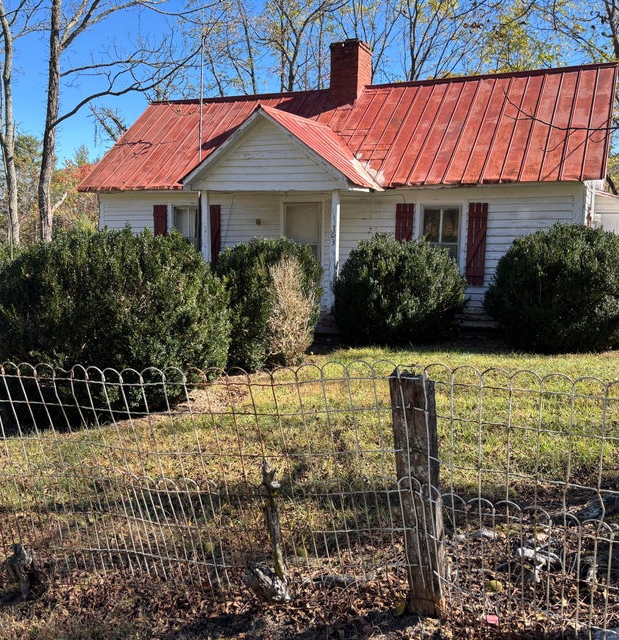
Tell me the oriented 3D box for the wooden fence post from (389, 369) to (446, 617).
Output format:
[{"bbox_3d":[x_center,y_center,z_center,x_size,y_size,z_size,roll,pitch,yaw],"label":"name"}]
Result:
[{"bbox_3d":[0.436,0.688,2.530,0.150,0.990,0.135,-1,11,22],"label":"wooden fence post"}]

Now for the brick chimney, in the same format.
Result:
[{"bbox_3d":[0.903,-5.231,13.801,0.650,1.270,0.860,4,11,23],"label":"brick chimney"}]

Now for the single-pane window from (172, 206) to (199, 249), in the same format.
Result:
[{"bbox_3d":[-2.576,-1.717,13.474,0.740,1.360,0.100,4,11,23],"label":"single-pane window"}]

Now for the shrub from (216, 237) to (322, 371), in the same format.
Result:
[{"bbox_3d":[-0.495,-0.234,7.744,1.400,1.580,1.400,0,10,0],"label":"shrub"}]

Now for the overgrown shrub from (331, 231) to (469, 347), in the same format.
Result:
[{"bbox_3d":[1.422,-0.509,10.064,2.080,1.660,1.950,4,11,23],"label":"overgrown shrub"}]

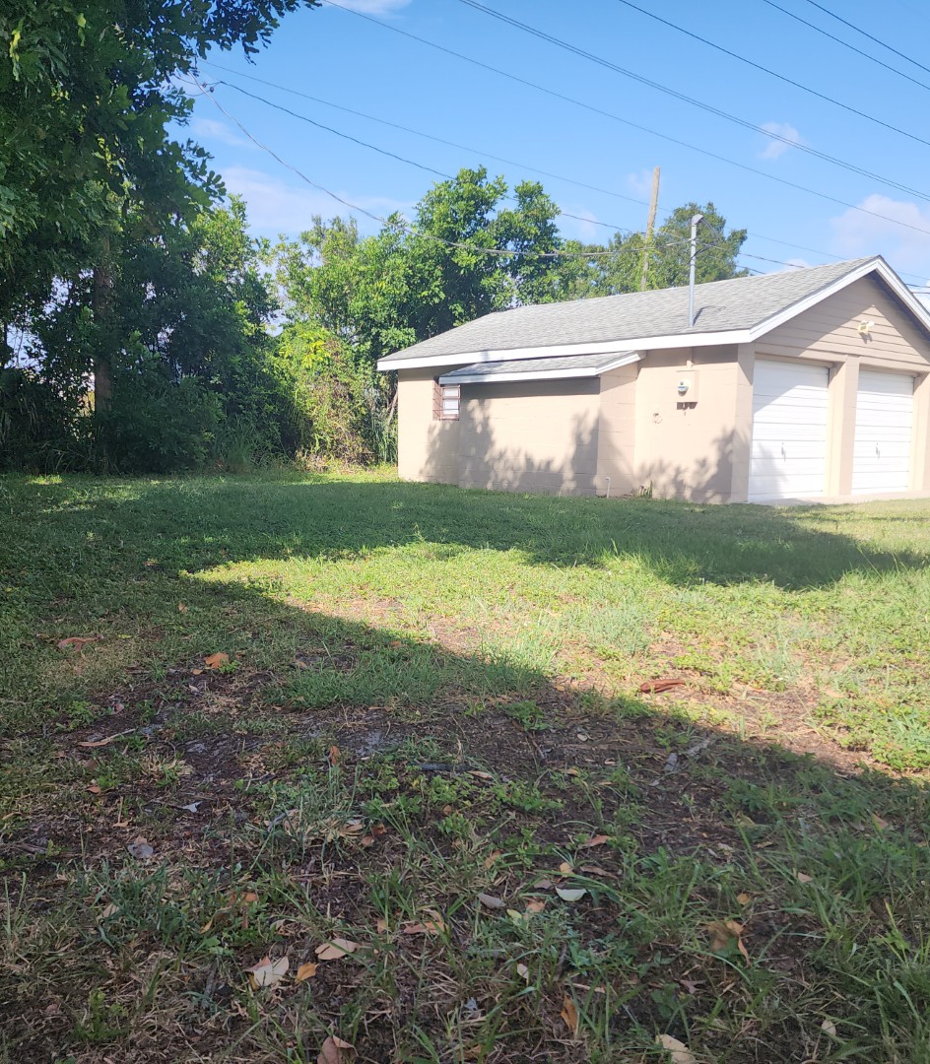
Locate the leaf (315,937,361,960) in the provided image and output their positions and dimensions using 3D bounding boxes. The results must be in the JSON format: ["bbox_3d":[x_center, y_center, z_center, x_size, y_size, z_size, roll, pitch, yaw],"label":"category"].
[{"bbox_3d":[-0.231,0.753,1.701,0.085,0.020,0.055,-1,6,-17],"label":"leaf"}]

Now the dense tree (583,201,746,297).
[{"bbox_3d":[6.287,-6.389,30.498,5.700,8.370,5.400,1,6,0],"label":"dense tree"}]

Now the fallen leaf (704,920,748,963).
[{"bbox_3d":[0.496,0.757,1.761,0.075,0.030,0.070,3,6,17],"label":"fallen leaf"}]

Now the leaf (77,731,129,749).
[{"bbox_3d":[-1.099,0.622,2.855,0.140,0.020,0.040,-3,7,-30],"label":"leaf"}]

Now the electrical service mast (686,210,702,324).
[{"bbox_3d":[3.213,-3.608,13.133,0.190,1.620,0.100,1,6,6],"label":"electrical service mast"}]

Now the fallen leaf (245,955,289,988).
[{"bbox_3d":[-0.346,0.758,1.635,0.074,0.030,0.060,0,6,-11],"label":"fallen leaf"}]

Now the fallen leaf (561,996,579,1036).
[{"bbox_3d":[0.171,0.777,1.522,0.032,0.025,0.090,1,6,0],"label":"fallen leaf"}]

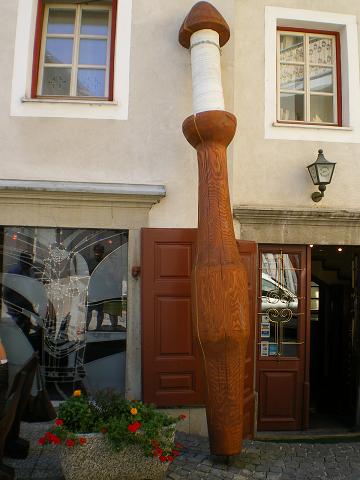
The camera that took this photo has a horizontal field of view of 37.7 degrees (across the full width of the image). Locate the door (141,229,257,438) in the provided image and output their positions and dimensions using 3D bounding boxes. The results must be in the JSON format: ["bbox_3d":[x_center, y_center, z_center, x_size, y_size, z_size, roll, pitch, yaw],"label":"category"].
[{"bbox_3d":[0.206,1.002,5.690,1.240,2.235,0.100,2,-5,-4],"label":"door"}]

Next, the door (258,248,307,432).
[{"bbox_3d":[1.156,1.096,5.956,0.591,2.066,0.070,2,-6,-7],"label":"door"}]

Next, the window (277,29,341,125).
[{"bbox_3d":[1.561,-1.963,6.361,0.805,1.222,0.100,2,-6,-7],"label":"window"}]

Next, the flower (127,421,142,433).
[{"bbox_3d":[-0.363,1.487,4.200,0.120,0.090,0.100,2,-5,-4],"label":"flower"}]

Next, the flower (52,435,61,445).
[{"bbox_3d":[-0.984,1.590,4.200,0.065,0.075,0.060,2,-5,-4],"label":"flower"}]

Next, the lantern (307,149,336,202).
[{"bbox_3d":[1.569,-0.729,5.888,0.260,0.575,0.310,2,-6,-7],"label":"lantern"}]

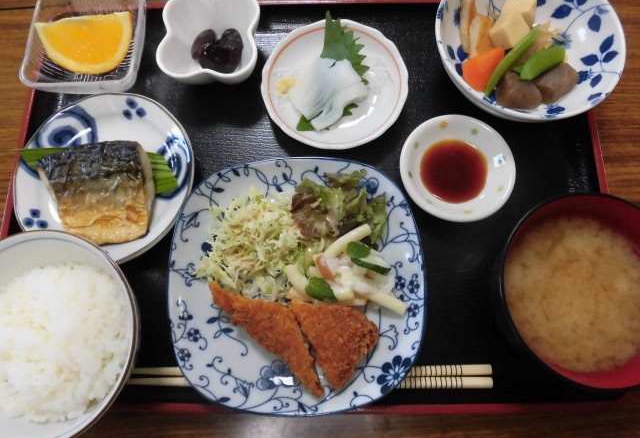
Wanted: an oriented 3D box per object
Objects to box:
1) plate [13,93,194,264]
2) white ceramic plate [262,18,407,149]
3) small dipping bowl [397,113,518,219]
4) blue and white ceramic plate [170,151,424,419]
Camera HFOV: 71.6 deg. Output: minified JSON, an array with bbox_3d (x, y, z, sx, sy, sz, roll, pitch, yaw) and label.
[{"bbox_3d":[-0.149,-0.028,0.317,0.123,0.022,0.123,0,76,1],"label":"plate"},{"bbox_3d":[0.011,-0.097,0.332,0.106,0.020,0.106,0,76,1],"label":"white ceramic plate"},{"bbox_3d":[0.094,-0.033,0.312,0.078,0.023,0.078,0,76,1],"label":"small dipping bowl"},{"bbox_3d":[-0.015,0.040,0.296,0.165,0.024,0.164,0,76,1],"label":"blue and white ceramic plate"}]

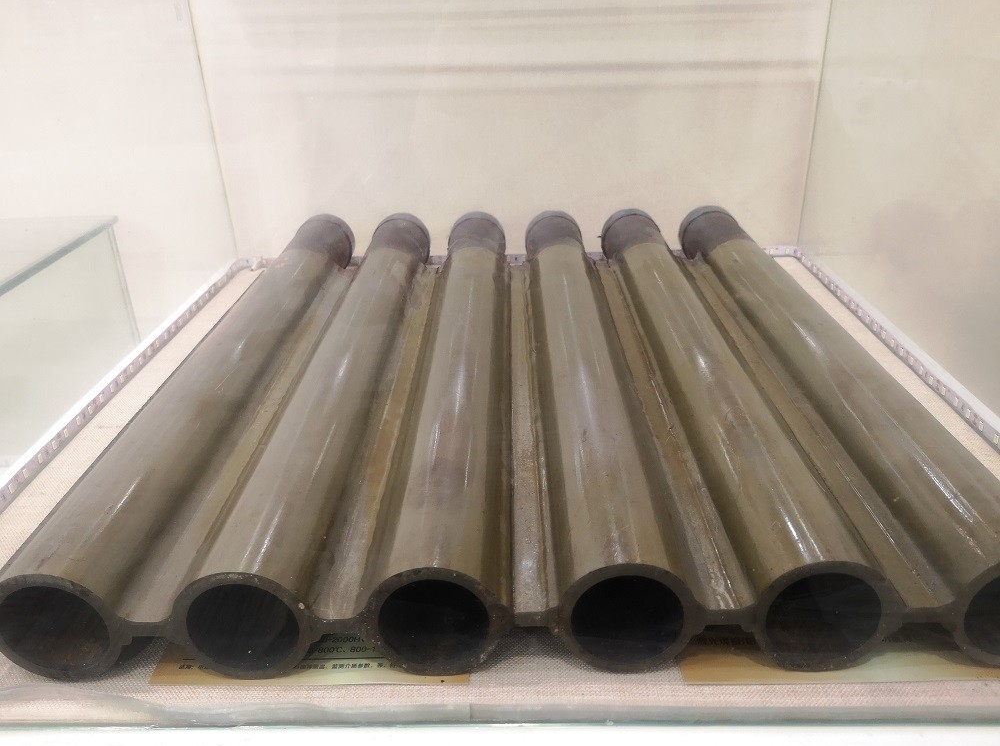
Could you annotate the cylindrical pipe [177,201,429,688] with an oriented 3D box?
[{"bbox_3d":[-0.106,-0.016,0.583,0.060,0.060,0.564,-1,26,1],"label":"cylindrical pipe"}]

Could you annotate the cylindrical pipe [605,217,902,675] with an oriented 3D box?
[{"bbox_3d":[0.137,-0.021,0.579,0.060,0.060,0.564,-1,26,1],"label":"cylindrical pipe"}]

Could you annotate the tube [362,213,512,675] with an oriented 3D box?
[{"bbox_3d":[-0.025,-0.018,0.582,0.060,0.060,0.564,-1,26,1],"label":"tube"}]

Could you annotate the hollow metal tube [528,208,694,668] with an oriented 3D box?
[{"bbox_3d":[0.056,-0.019,0.580,0.060,0.060,0.564,-1,26,1],"label":"hollow metal tube"}]

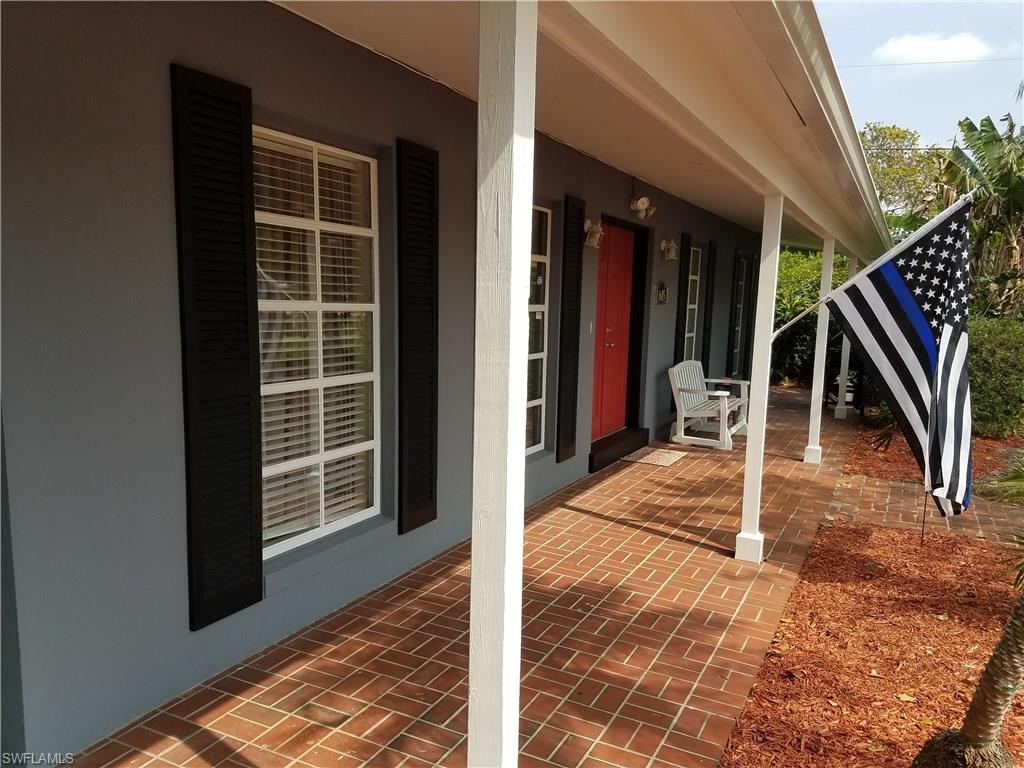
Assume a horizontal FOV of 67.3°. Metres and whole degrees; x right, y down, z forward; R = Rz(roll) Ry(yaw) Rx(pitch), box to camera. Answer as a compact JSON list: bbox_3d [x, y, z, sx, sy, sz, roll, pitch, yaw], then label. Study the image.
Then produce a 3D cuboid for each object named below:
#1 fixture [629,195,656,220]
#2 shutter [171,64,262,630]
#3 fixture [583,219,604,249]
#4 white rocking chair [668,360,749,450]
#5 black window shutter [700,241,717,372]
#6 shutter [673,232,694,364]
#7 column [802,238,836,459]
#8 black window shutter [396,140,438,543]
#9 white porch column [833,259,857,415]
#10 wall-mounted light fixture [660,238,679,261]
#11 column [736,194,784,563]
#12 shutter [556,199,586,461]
[{"bbox_3d":[1.218,-1.639,7.151,0.183,0.198,0.244,4,7,27],"label":"fixture"},{"bbox_3d":[-1.112,-0.106,2.939,0.036,2.051,0.338,4,7,27],"label":"shutter"},{"bbox_3d":[0.673,-1.209,6.177,0.147,0.224,0.127,4,7,27],"label":"fixture"},{"bbox_3d":[2.329,0.191,8.856,0.732,0.875,1.241,4,7,27],"label":"white rocking chair"},{"bbox_3d":[2.614,-0.844,10.199,0.036,2.051,0.338,4,7,27],"label":"black window shutter"},{"bbox_3d":[1.998,-0.722,9.000,0.036,2.051,0.338,4,7,27],"label":"shutter"},{"bbox_3d":[3.066,-0.319,7.691,0.147,2.229,0.147,4,7,27],"label":"column"},{"bbox_3d":[-0.498,-0.227,4.135,0.036,2.051,0.338,4,7,27],"label":"black window shutter"},{"bbox_3d":[4.714,-0.626,10.843,0.147,2.245,0.147,4,7,27],"label":"white porch column"},{"bbox_3d":[1.676,-1.395,8.111,0.168,0.219,0.132,4,7,27],"label":"wall-mounted light fixture"},{"bbox_3d":[1.498,-0.011,4.642,0.147,2.194,0.147,4,7,27],"label":"column"},{"bbox_3d":[0.462,-0.418,6.006,0.036,2.051,0.338,4,7,27],"label":"shutter"}]

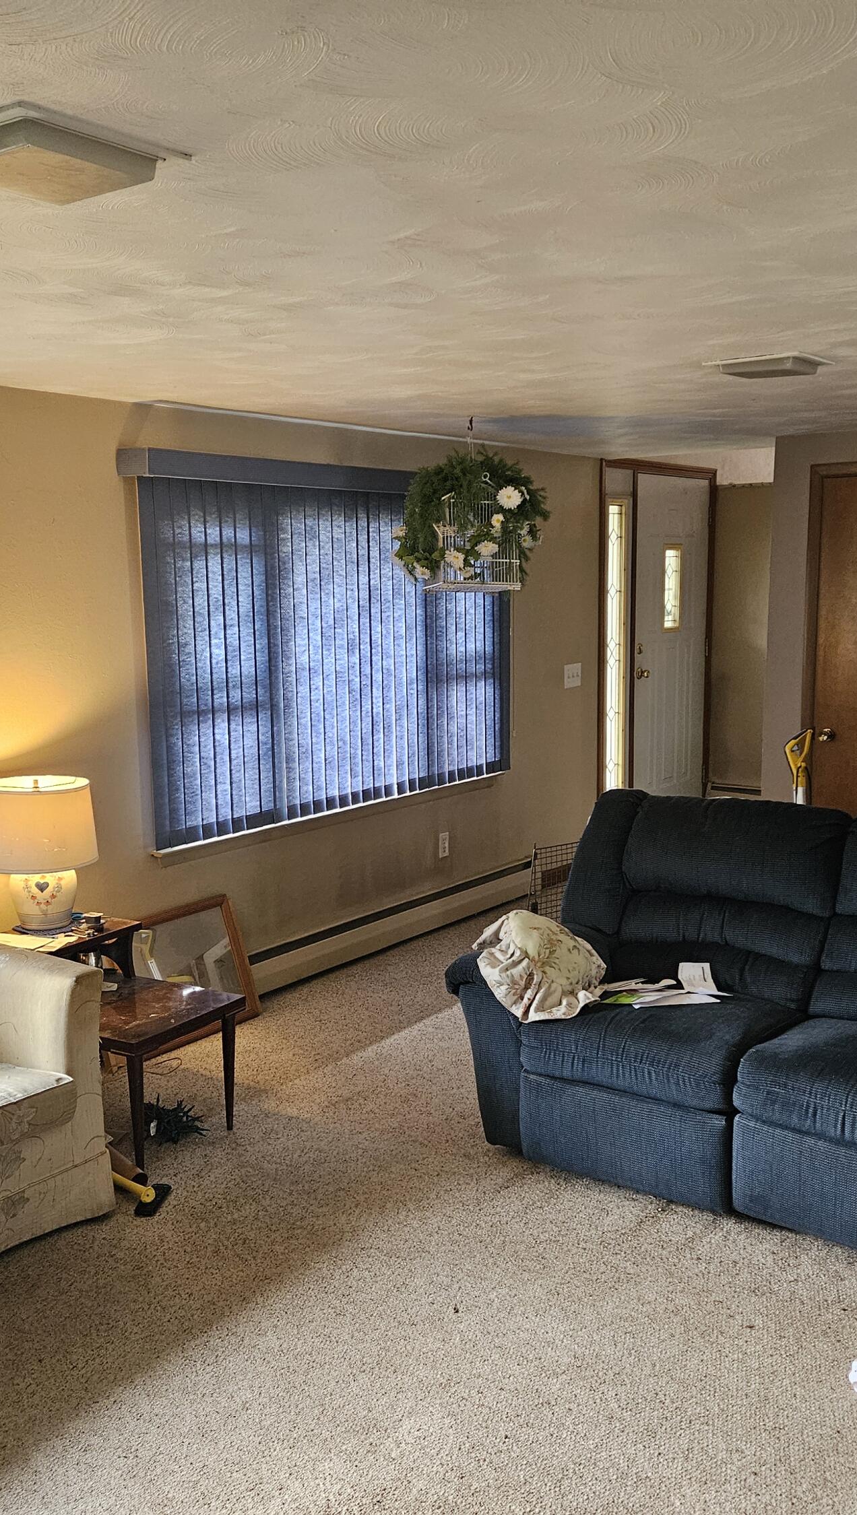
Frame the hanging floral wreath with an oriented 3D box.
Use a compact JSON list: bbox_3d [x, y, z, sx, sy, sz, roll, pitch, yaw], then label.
[{"bbox_3d":[0.164,-0.944,5.262,0.580,0.530,0.250,0,8,2],"label":"hanging floral wreath"}]

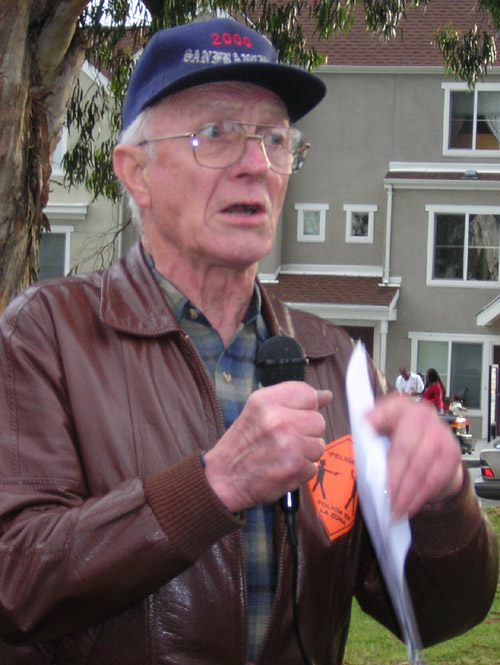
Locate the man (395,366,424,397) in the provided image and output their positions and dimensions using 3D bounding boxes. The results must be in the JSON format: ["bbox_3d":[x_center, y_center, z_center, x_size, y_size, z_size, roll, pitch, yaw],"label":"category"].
[{"bbox_3d":[3.169,1.540,41.000,0.560,1.720,0.420,2,0,6],"label":"man"}]

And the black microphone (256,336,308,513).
[{"bbox_3d":[0.034,0.088,1.990,0.050,0.170,0.050,-3,-7,0],"label":"black microphone"}]

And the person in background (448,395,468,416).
[{"bbox_3d":[4.147,1.799,41.500,0.400,1.150,0.420,2,0,-37],"label":"person in background"}]

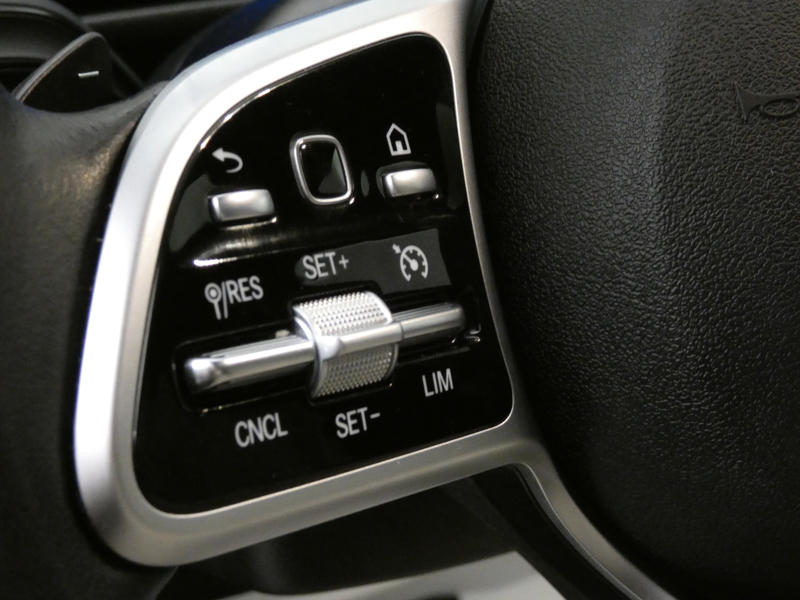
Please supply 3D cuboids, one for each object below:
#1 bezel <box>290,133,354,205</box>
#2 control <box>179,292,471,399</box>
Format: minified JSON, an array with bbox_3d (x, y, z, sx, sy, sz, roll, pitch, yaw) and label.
[{"bbox_3d":[-0.011,-0.018,0.230,0.002,0.010,0.009,-11,0,44],"label":"bezel"},{"bbox_3d":[-0.011,0.006,0.226,0.049,0.012,0.009,-12,0,-43],"label":"control"}]

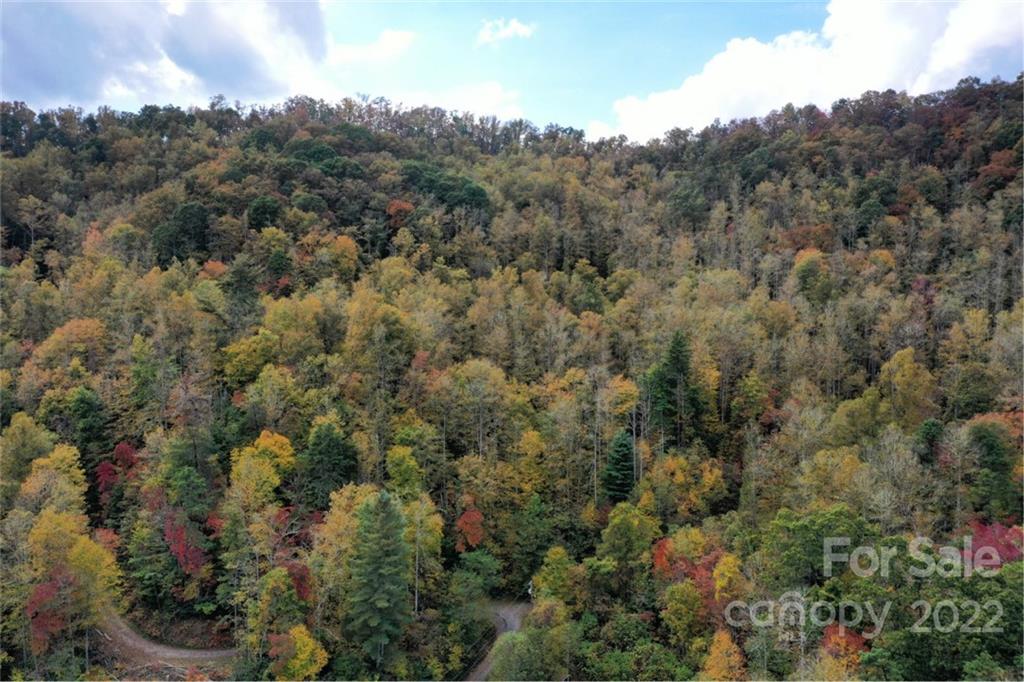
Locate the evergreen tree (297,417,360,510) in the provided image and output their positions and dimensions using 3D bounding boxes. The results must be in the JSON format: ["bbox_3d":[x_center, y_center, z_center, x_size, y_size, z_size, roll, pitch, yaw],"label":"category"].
[{"bbox_3d":[-30.130,20.310,130.000,9.820,15.960,9.530,0,3,0],"label":"evergreen tree"}]

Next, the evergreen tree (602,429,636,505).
[{"bbox_3d":[18.190,21.560,136.000,5.300,12.550,5.140,0,3,0],"label":"evergreen tree"}]

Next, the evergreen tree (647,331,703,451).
[{"bbox_3d":[30.620,9.550,150.000,10.230,23.060,9.930,0,3,0],"label":"evergreen tree"}]

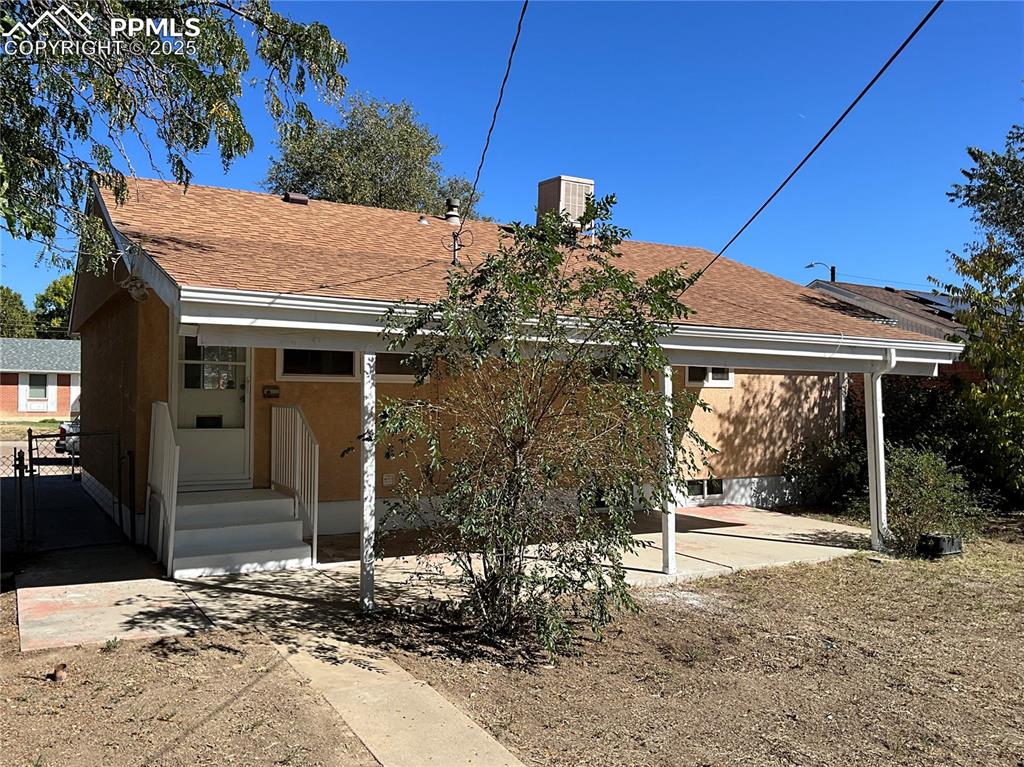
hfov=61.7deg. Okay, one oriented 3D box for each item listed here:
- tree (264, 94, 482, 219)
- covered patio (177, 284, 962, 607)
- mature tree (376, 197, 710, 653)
[{"bbox_3d":[-4.343,-3.416,27.095,7.800,11.600,7.800,1,-2,-9],"label":"tree"},{"bbox_3d":[0.624,0.720,10.410,9.570,2.580,4.290,1,-2,-31],"label":"covered patio"},{"bbox_3d":[0.207,0.278,6.766,2.450,3.300,2.300,0,-2,0],"label":"mature tree"}]

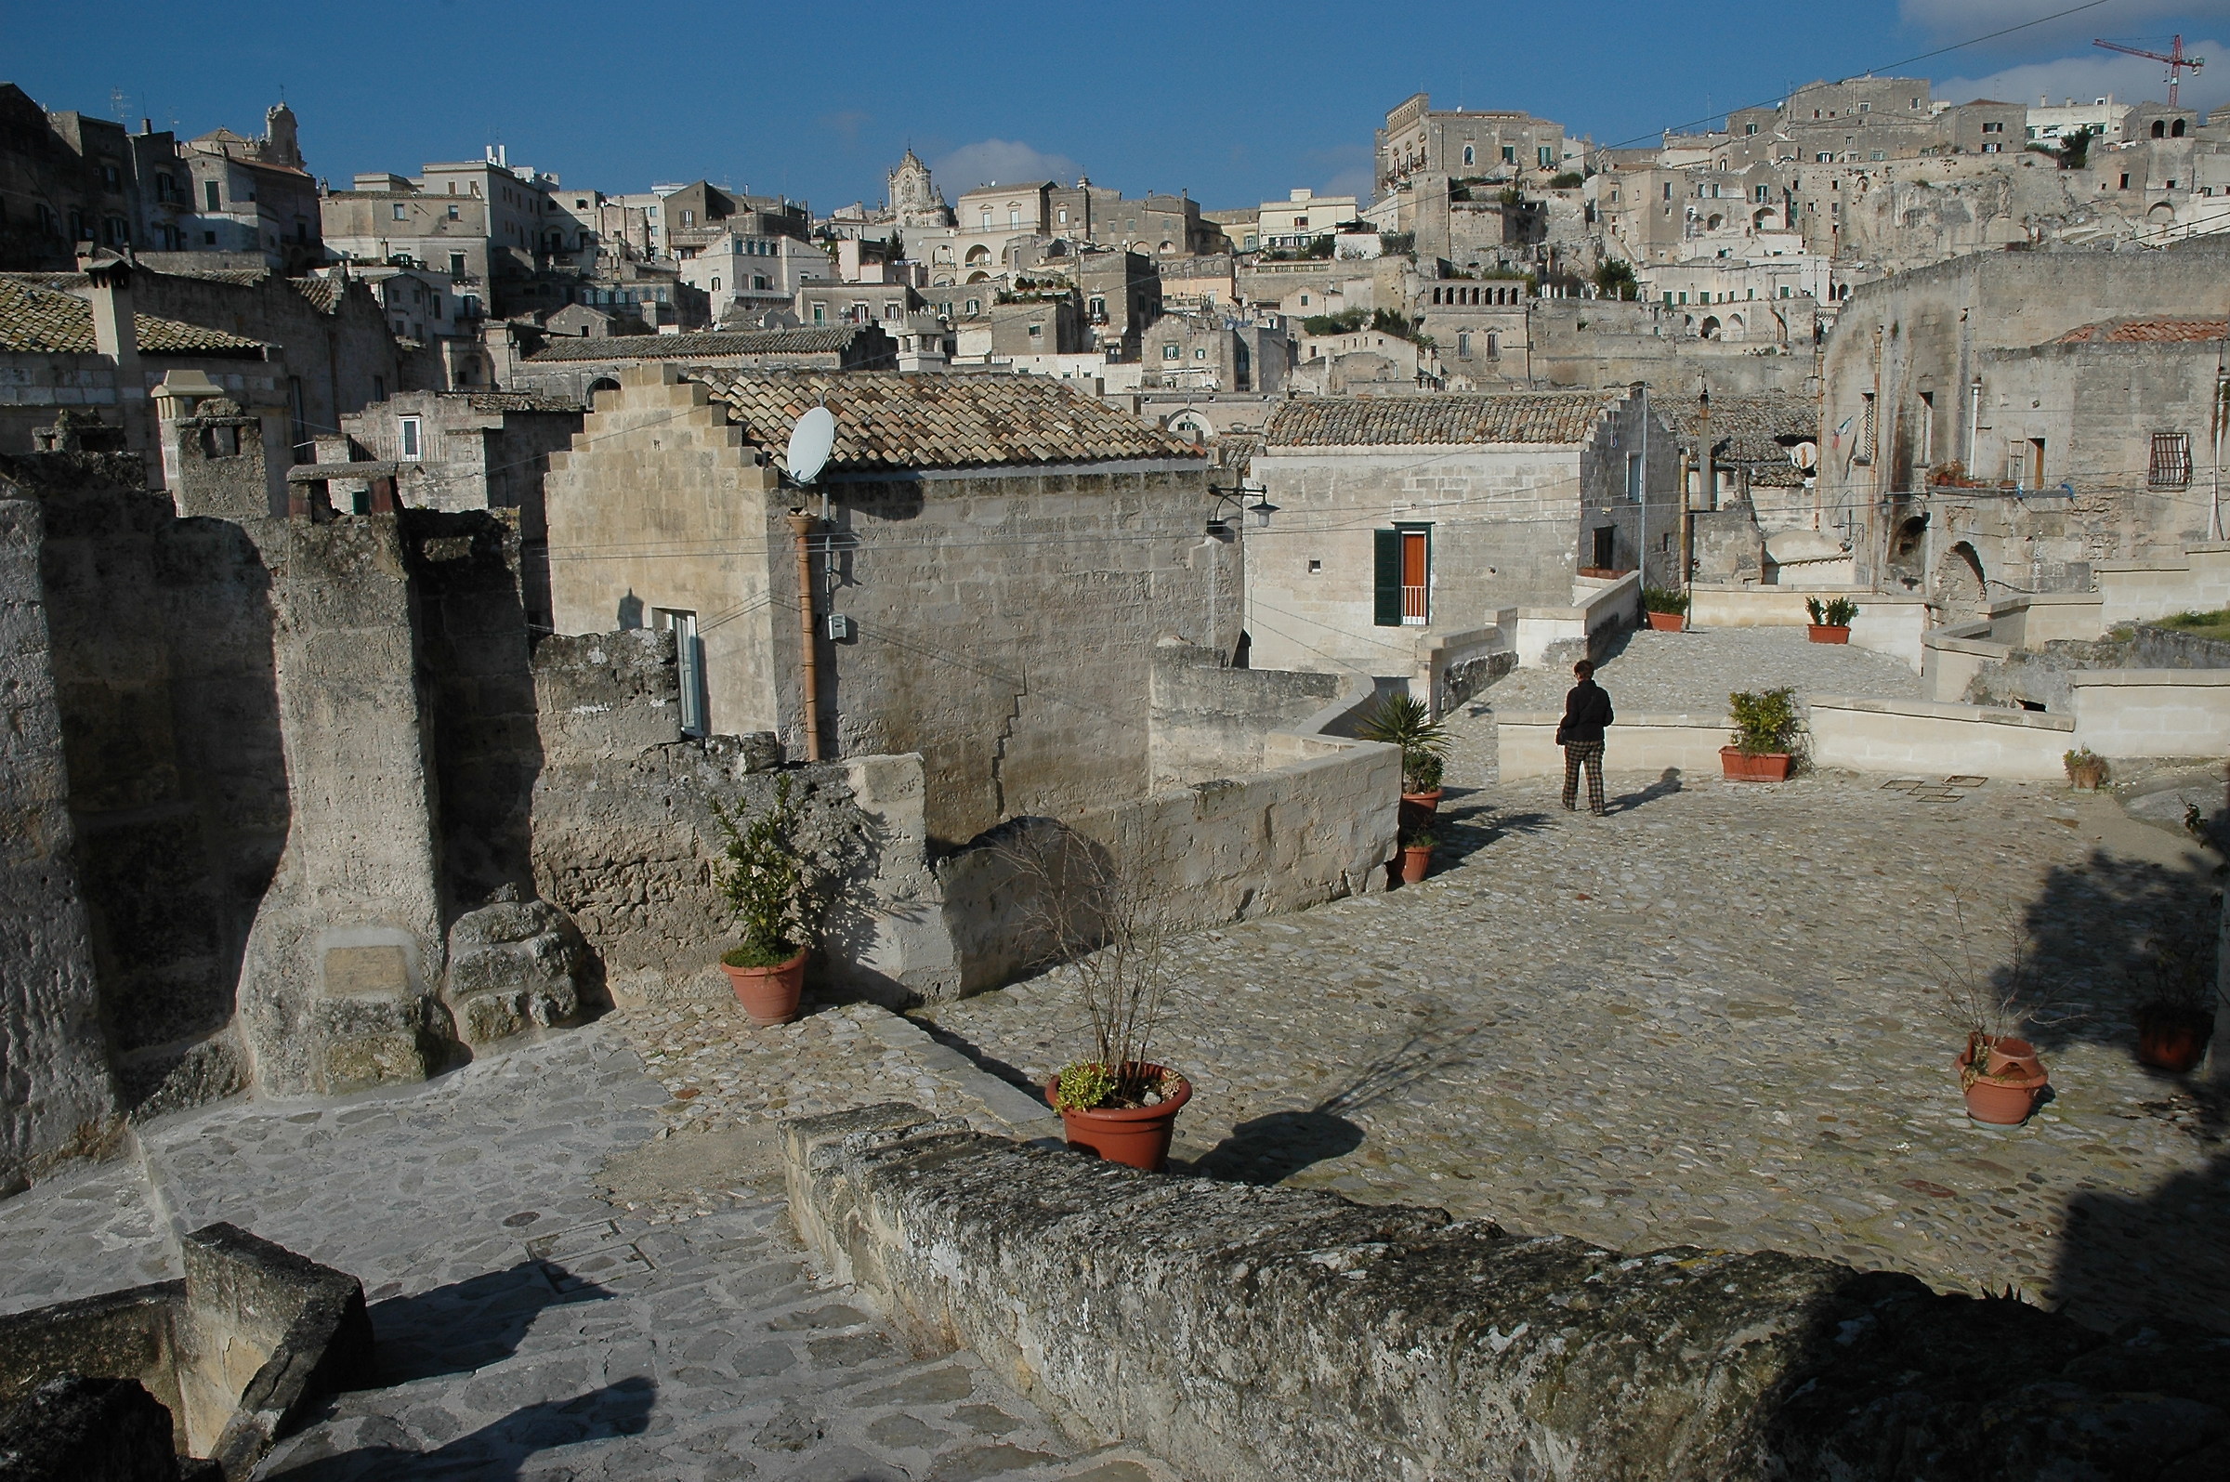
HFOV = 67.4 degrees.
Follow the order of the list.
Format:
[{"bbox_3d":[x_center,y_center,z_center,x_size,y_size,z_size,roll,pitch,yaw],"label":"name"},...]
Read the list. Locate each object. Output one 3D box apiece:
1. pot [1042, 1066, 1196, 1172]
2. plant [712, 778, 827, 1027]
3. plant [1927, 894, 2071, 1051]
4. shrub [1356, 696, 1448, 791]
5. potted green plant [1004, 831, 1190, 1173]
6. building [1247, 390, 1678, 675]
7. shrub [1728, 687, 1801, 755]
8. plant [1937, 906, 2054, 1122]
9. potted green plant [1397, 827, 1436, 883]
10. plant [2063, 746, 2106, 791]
[{"bbox_3d":[0.024,1.716,7.550,0.660,0.440,0.660,-1,8,0],"label":"pot"},{"bbox_3d":[-2.136,0.984,10.350,0.625,1.434,0.594,-1,9,0],"label":"plant"},{"bbox_3d":[4.764,1.242,9.000,0.681,0.730,0.579,-1,9,0],"label":"plant"},{"bbox_3d":[2.665,0.032,15.400,0.850,0.920,0.820,1,9,11],"label":"shrub"},{"bbox_3d":[-0.066,1.149,7.300,0.789,1.405,0.710,-1,9,0],"label":"potted green plant"},{"bbox_3d":[7.918,-4.652,37.644,7.450,6.400,6.300,5,10,35],"label":"building"},{"bbox_3d":[7.530,-0.226,19.400,0.769,0.751,0.461,1,9,18],"label":"shrub"},{"bbox_3d":[4.732,1.459,9.000,0.489,1.105,0.465,-1,9,0],"label":"plant"},{"bbox_3d":[2.650,1.002,14.700,0.345,0.440,0.345,-1,9,0],"label":"potted green plant"},{"bbox_3d":[10.801,0.310,18.600,0.480,0.510,0.460,4,10,30],"label":"plant"}]

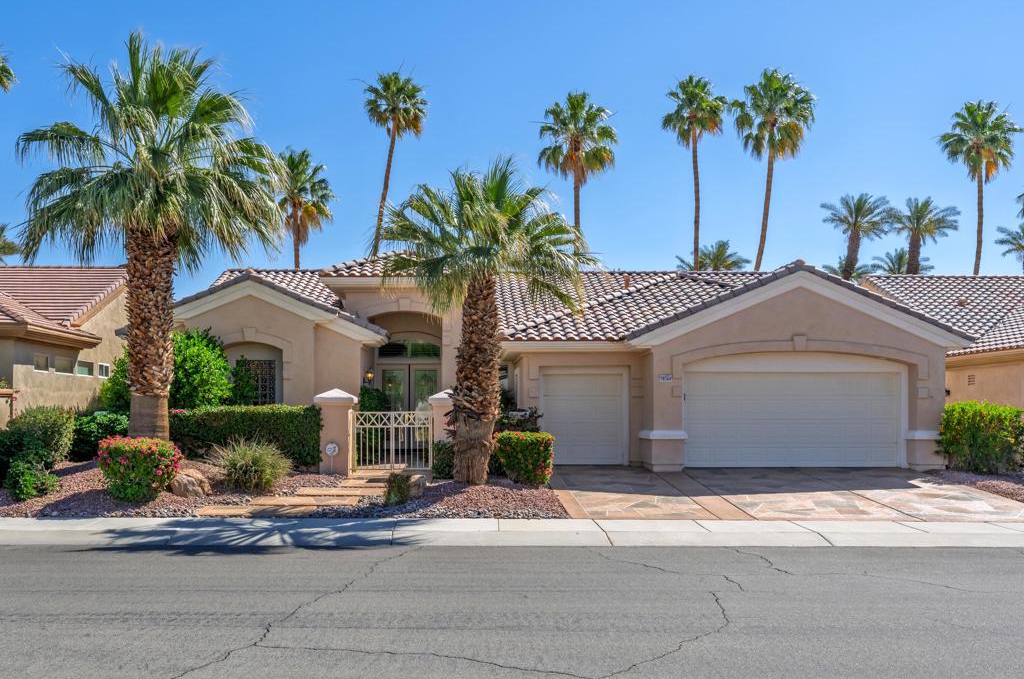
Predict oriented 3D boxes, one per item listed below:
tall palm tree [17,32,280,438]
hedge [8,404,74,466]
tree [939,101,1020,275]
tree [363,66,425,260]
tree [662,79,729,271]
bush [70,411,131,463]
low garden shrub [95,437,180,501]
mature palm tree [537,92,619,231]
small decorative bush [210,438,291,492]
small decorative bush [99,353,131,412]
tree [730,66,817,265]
[{"bbox_3d":[-7.280,-1.950,13.700,5.200,8.430,5.100,0,0,0],"label":"tall palm tree"},{"bbox_3d":[-9.650,1.990,14.000,1.400,1.220,1.300,0,0,0],"label":"hedge"},{"bbox_3d":[23.280,-3.750,34.000,3.900,16.300,3.800,0,0,0],"label":"tree"},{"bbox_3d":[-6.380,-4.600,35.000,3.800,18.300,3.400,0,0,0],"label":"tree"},{"bbox_3d":[11.290,-6.540,42.000,4.000,19.280,4.000,0,0,0],"label":"tree"},{"bbox_3d":[-8.830,2.110,14.800,1.500,1.060,1.300,0,0,0],"label":"bush"},{"bbox_3d":[-6.470,2.260,11.850,1.480,1.140,1.400,0,0,0],"label":"low garden shrub"},{"bbox_3d":[3.560,-5.050,36.500,4.100,16.310,4.100,0,0,0],"label":"mature palm tree"},{"bbox_3d":[-4.730,2.290,12.400,1.450,0.980,1.350,0,0,0],"label":"small decorative bush"},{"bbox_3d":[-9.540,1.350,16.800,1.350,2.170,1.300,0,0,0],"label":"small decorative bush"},{"bbox_3d":[12.640,-4.400,33.000,4.000,17.400,3.900,0,0,0],"label":"tree"}]

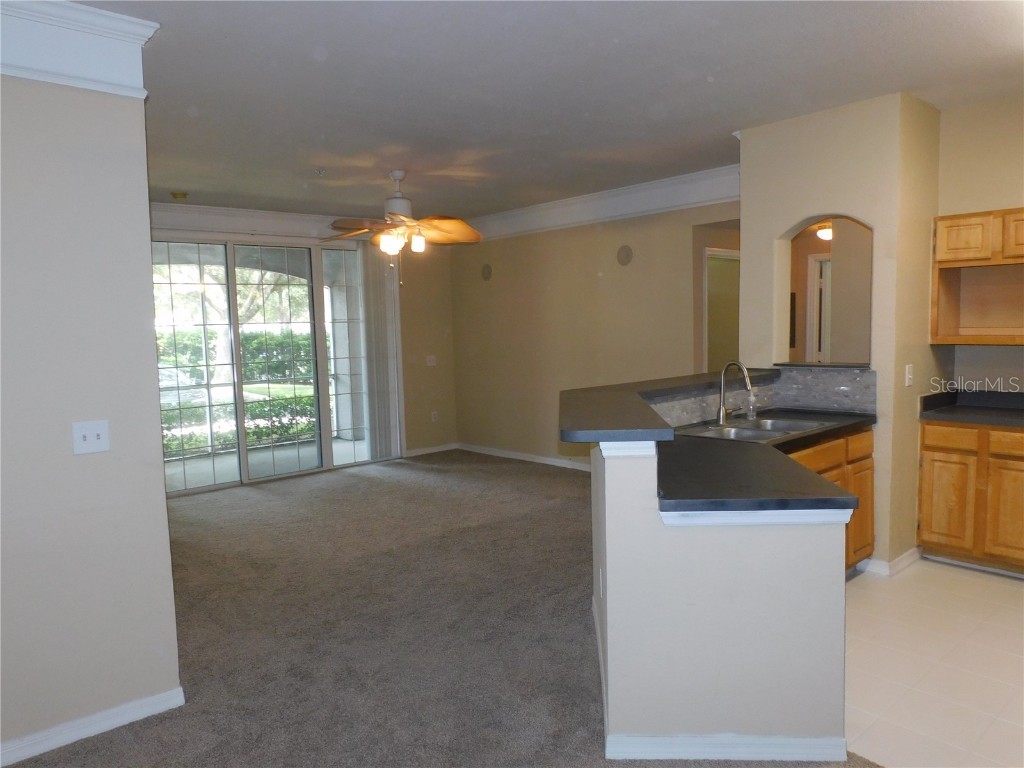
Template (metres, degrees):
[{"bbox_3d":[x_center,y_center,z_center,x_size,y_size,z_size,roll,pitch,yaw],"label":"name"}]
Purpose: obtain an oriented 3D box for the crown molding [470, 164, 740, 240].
[{"bbox_3d":[0.701,-1.682,6.800,0.101,0.292,4.024,-6,7,-40],"label":"crown molding"}]

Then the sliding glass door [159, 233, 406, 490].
[{"bbox_3d":[-2.251,-0.212,7.086,2.666,2.294,0.121,-6,7,-40],"label":"sliding glass door"}]

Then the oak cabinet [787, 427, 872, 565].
[{"bbox_3d":[1.433,0.685,3.946,1.207,0.865,0.614,-6,7,-40],"label":"oak cabinet"}]

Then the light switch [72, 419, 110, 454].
[{"bbox_3d":[-1.548,0.196,2.612,0.117,0.120,0.012,-6,7,-40],"label":"light switch"}]

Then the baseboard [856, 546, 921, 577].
[{"bbox_3d":[2.277,1.044,4.265,0.433,0.087,0.171,-6,7,-40],"label":"baseboard"}]

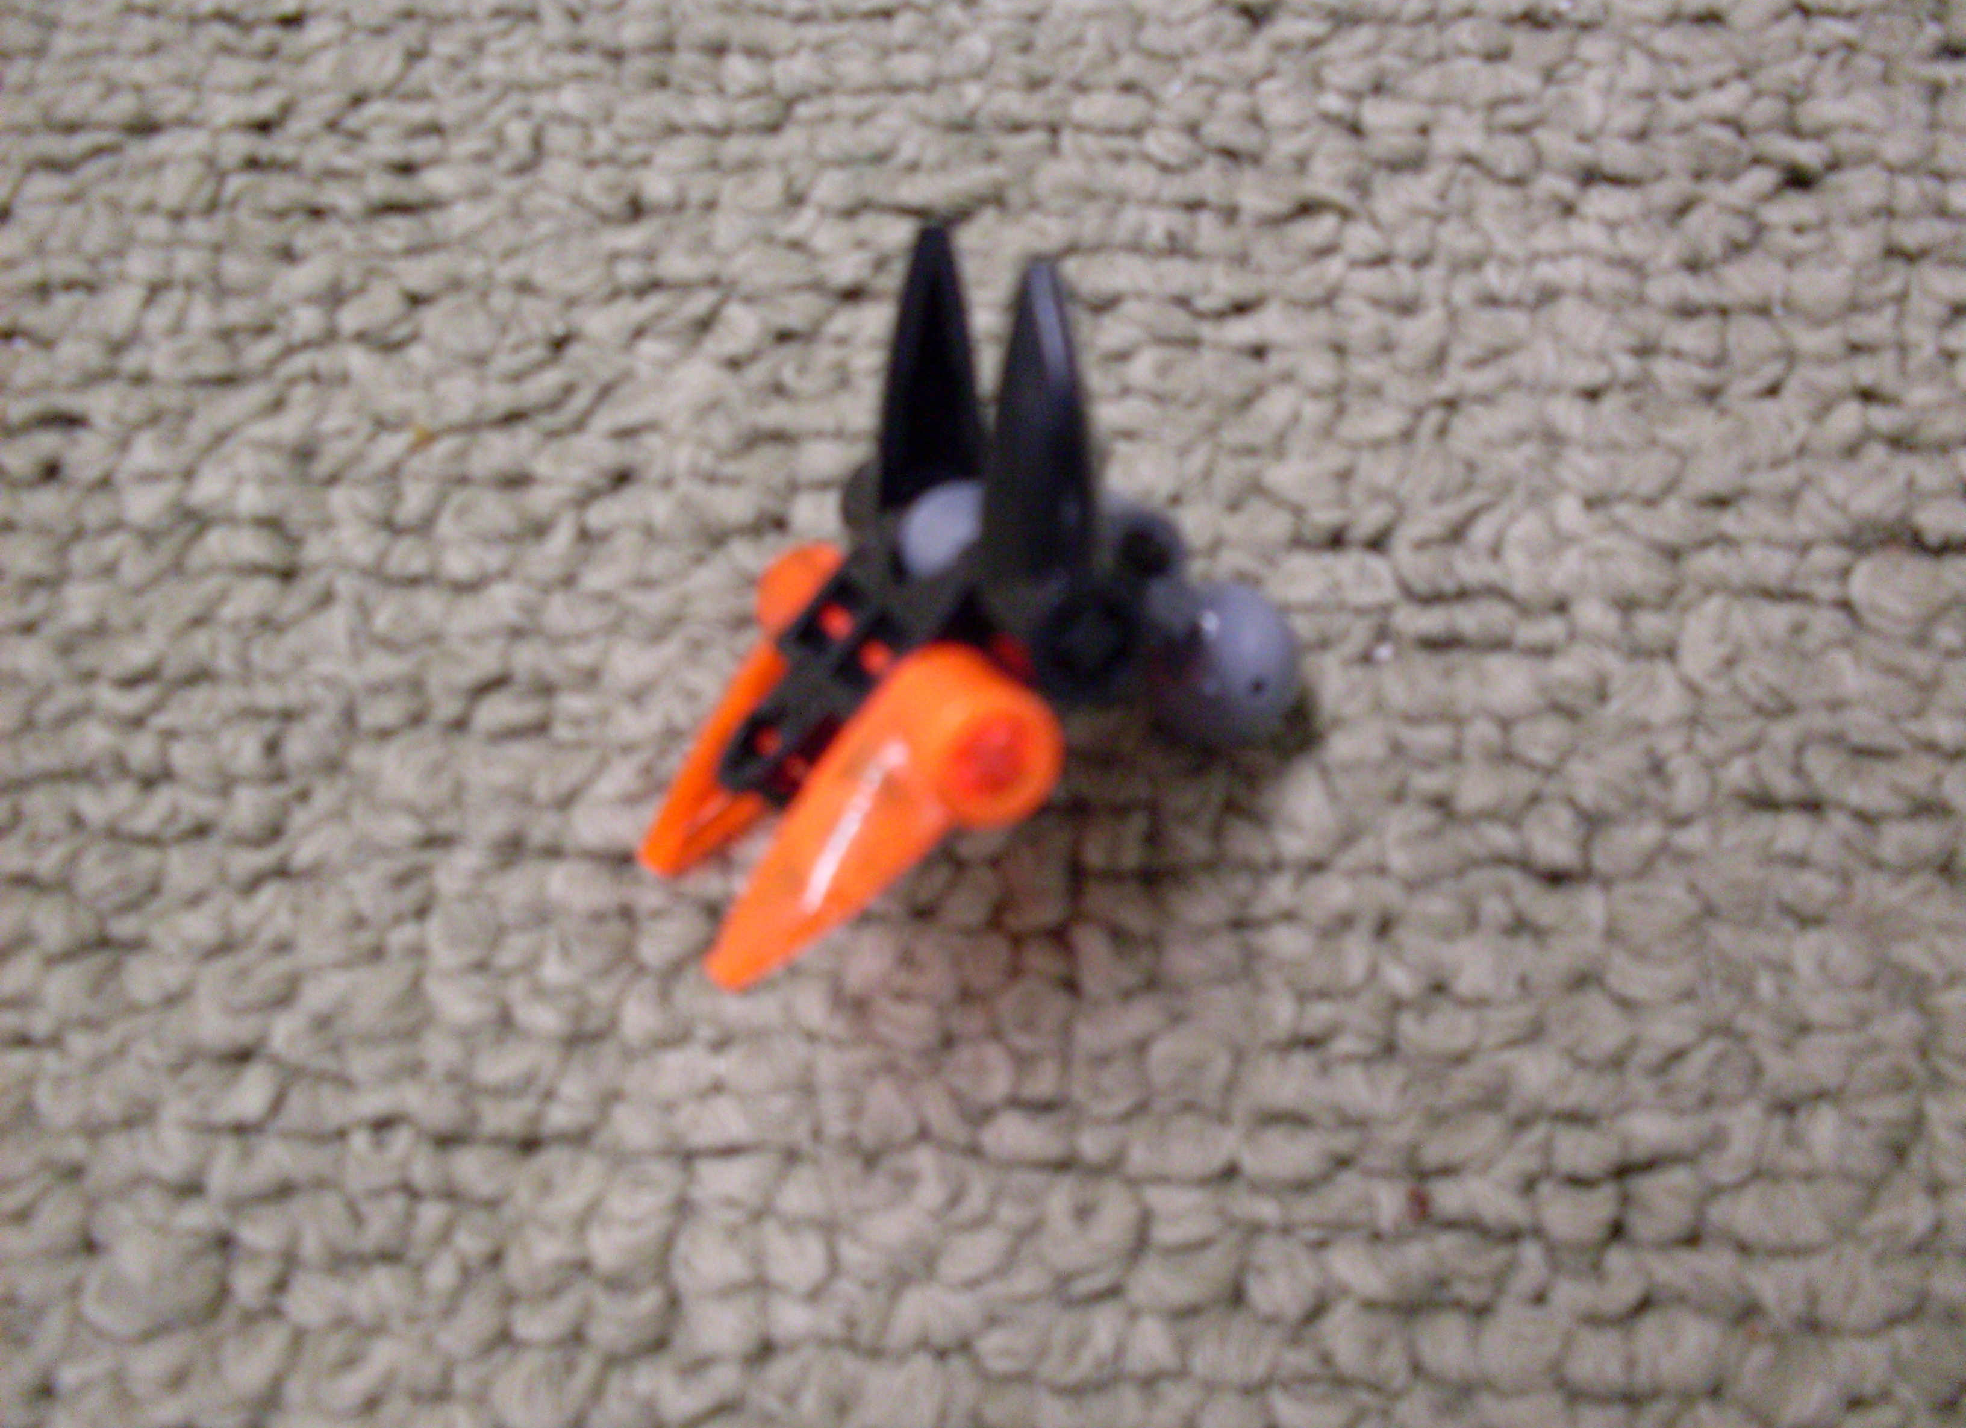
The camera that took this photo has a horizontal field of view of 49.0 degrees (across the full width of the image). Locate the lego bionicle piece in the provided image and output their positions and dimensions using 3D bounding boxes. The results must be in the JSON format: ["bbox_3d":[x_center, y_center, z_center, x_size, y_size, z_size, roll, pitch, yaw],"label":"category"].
[{"bbox_3d":[-0.005,-0.005,0.130,0.034,0.036,0.045,42,74,18],"label":"lego bionicle piece"}]

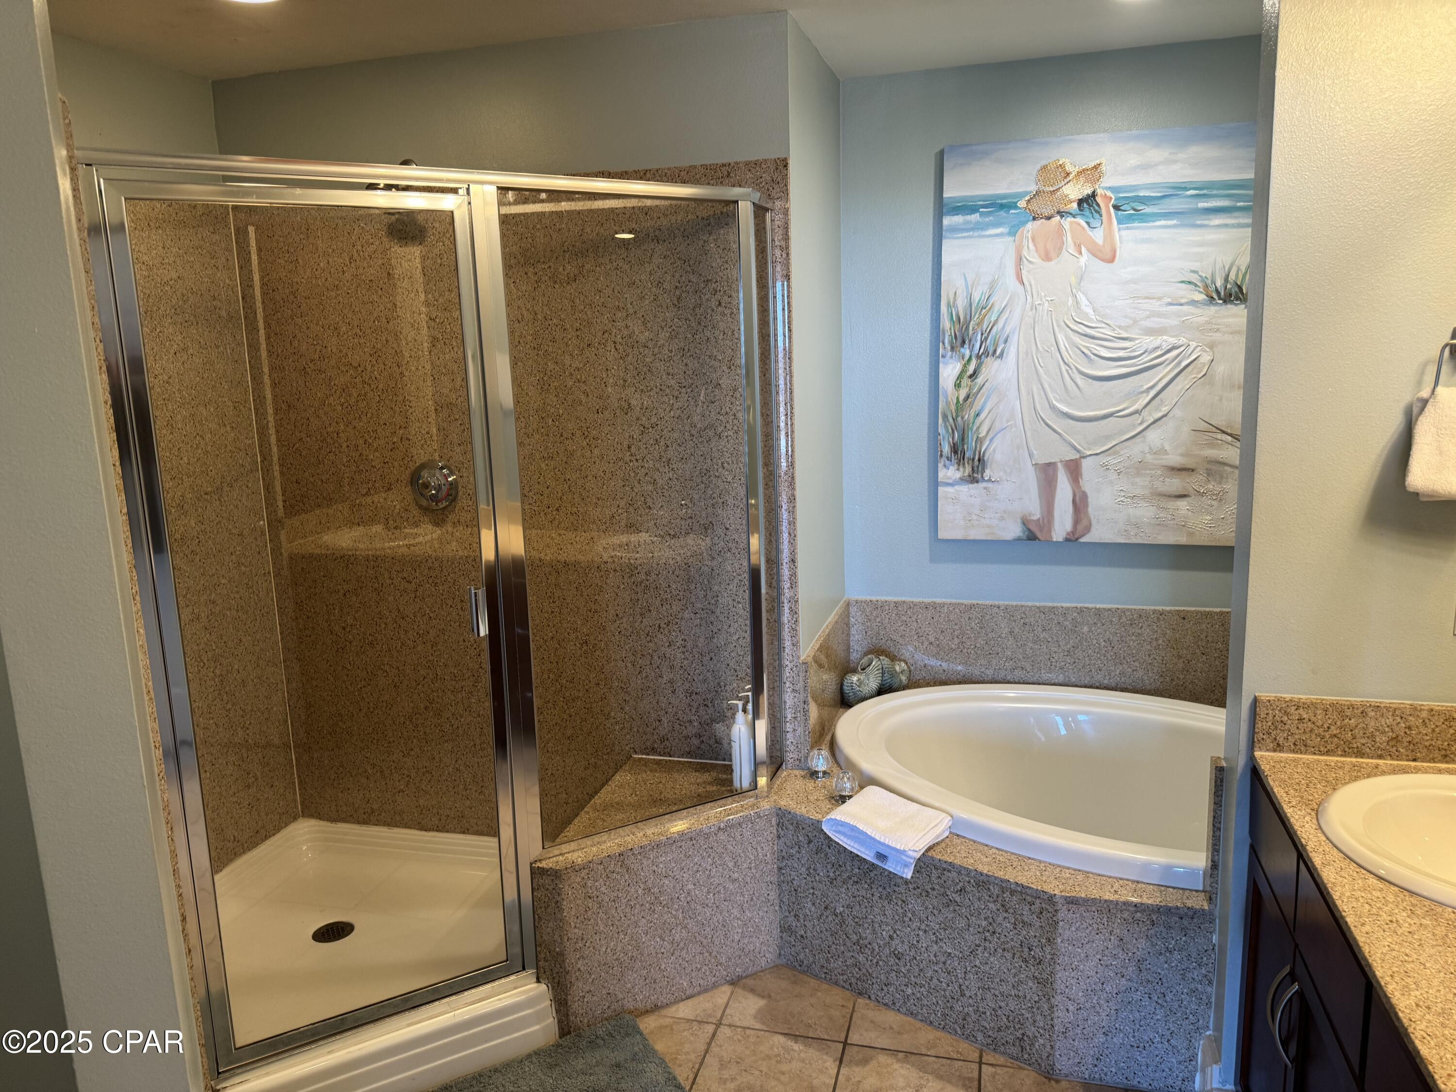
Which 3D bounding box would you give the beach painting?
[{"bbox_3d":[1.126,-0.613,3.099,0.920,1.225,0.040,1,12,16],"label":"beach painting"}]

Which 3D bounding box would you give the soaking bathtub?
[{"bbox_3d":[0.994,0.803,2.788,1.500,0.480,1.110,1,12,16],"label":"soaking bathtub"}]

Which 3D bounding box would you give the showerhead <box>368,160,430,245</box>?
[{"bbox_3d":[-0.906,-0.968,2.707,0.110,0.170,0.200,1,12,16],"label":"showerhead"}]

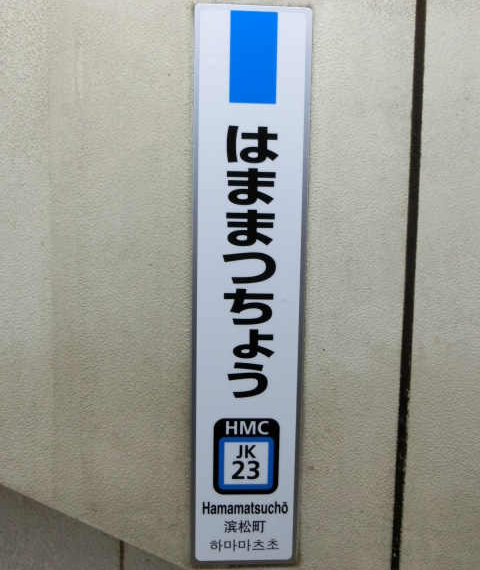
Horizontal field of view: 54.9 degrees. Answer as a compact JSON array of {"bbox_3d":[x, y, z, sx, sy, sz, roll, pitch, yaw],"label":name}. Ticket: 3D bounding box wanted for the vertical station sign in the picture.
[{"bbox_3d":[0.013,0.020,0.650,0.156,0.780,0.014,1,5,-2],"label":"vertical station sign"}]

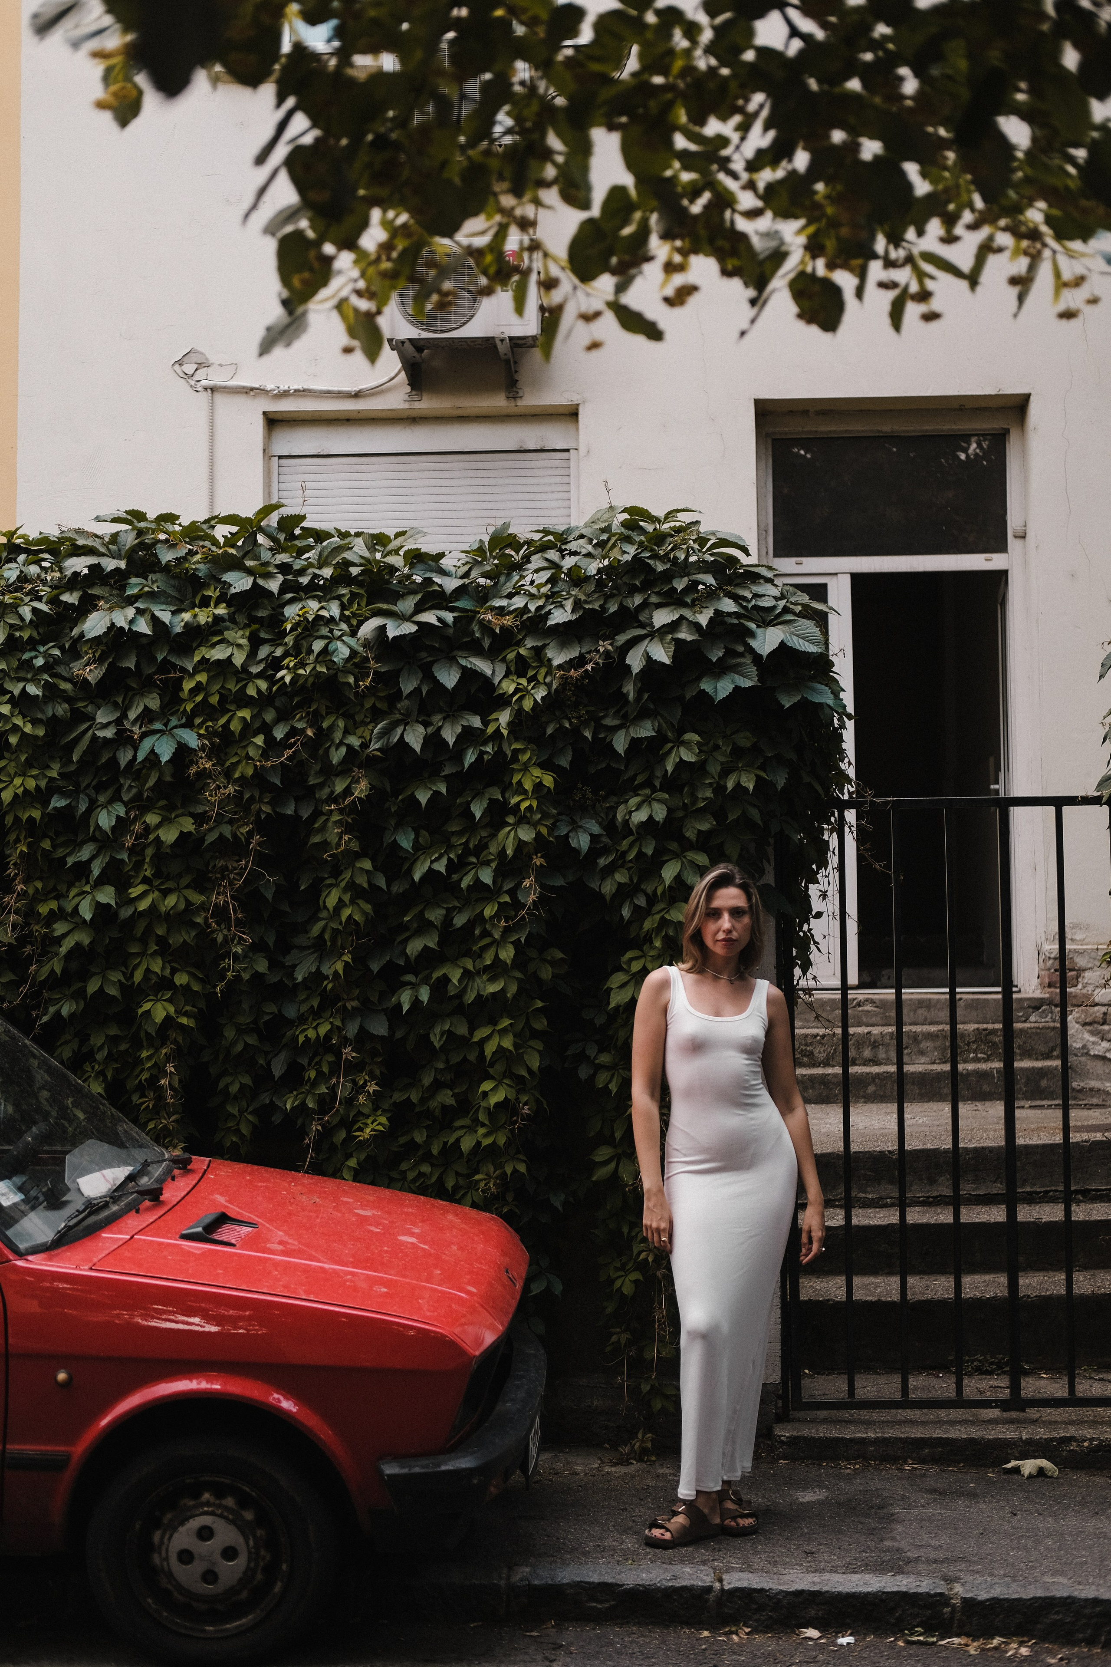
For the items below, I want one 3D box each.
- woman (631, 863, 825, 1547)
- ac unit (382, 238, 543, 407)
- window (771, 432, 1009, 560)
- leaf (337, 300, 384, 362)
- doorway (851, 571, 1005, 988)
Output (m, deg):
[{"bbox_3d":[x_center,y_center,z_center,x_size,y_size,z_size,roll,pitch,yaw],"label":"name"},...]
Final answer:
[{"bbox_3d":[0.436,0.934,6.220,0.490,1.705,0.330,-1,-3,-3],"label":"woman"},{"bbox_3d":[-0.448,-2.502,11.980,0.735,0.700,0.320,-1,-3,1],"label":"ac unit"},{"bbox_3d":[1.678,-1.694,12.300,1.190,0.630,0.090,-1,-3,1],"label":"window"},{"bbox_3d":[-0.206,-0.532,2.600,0.045,0.068,0.025,0,-3,-17],"label":"leaf"},{"bbox_3d":[1.860,-0.270,12.250,0.765,2.080,0.160,-1,-3,1],"label":"doorway"}]

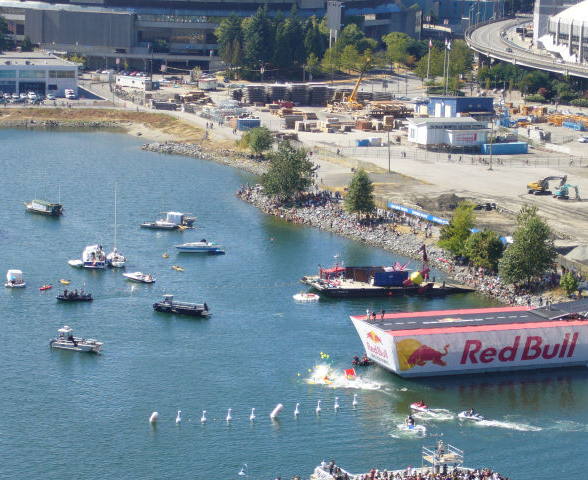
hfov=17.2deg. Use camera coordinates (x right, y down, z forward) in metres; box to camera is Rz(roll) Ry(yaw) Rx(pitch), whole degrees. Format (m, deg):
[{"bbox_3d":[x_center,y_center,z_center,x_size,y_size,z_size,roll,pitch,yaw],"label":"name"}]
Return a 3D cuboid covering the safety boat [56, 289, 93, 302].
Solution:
[{"bbox_3d":[-36.760,9.020,325.510,6.000,1.700,2.300,2,11,4],"label":"safety boat"}]

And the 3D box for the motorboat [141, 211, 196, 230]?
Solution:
[{"bbox_3d":[-25.300,-4.130,389.790,10.200,3.100,3.300,5,12,17],"label":"motorboat"}]

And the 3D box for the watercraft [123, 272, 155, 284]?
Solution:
[{"bbox_3d":[-29.444,7.130,367.460,6.200,1.350,2.300,10,14,39],"label":"watercraft"}]

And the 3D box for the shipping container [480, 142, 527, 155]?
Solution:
[{"bbox_3d":[57.200,-24.720,525.780,12.190,2.600,2.440,-3,10,-23],"label":"shipping container"}]

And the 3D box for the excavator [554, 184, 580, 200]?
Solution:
[{"bbox_3d":[57.750,-10.100,409.960,5.400,2.900,2.200,7,13,27],"label":"excavator"}]

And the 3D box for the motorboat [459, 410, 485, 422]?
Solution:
[{"bbox_3d":[23.970,23.400,261.820,3.400,1.400,1.200,7,12,25],"label":"motorboat"}]

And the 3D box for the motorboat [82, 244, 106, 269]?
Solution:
[{"bbox_3d":[-39.311,2.909,382.791,3.800,3.500,9.500,1,11,0],"label":"motorboat"}]

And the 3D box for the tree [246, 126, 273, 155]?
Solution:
[{"bbox_3d":[-9.078,-26.225,511.869,6.900,7.700,6.900,1,11,0],"label":"tree"}]

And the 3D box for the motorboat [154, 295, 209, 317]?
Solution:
[{"bbox_3d":[-18.360,10.510,318.120,9.200,2.600,2.800,5,12,19],"label":"motorboat"}]

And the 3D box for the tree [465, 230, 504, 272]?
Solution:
[{"bbox_3d":[35.470,2.190,359.840,7.200,7.800,7.000,1,10,0],"label":"tree"}]

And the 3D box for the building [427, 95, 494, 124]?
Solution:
[{"bbox_3d":[50.178,-39.591,585.932,13.000,7.700,15.000,-4,12,-25],"label":"building"}]

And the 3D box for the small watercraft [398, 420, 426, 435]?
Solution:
[{"bbox_3d":[15.644,25.015,259.321,3.100,1.100,1.200,8,12,29],"label":"small watercraft"}]

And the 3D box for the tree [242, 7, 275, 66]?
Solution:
[{"bbox_3d":[-12.638,-70.513,692.478,10.700,23.000,10.700,1,11,0],"label":"tree"}]

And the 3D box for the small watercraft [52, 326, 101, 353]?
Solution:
[{"bbox_3d":[-35.307,16.029,315.129,7.700,3.200,2.600,5,11,19],"label":"small watercraft"}]

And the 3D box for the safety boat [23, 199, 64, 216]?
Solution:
[{"bbox_3d":[-51.810,-6.820,401.370,7.900,2.500,2.800,12,15,43],"label":"safety boat"}]

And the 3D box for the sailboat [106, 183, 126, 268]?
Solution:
[{"bbox_3d":[-33.740,-3.100,368.750,3.000,15.000,9.300,-1,10,-17],"label":"sailboat"}]

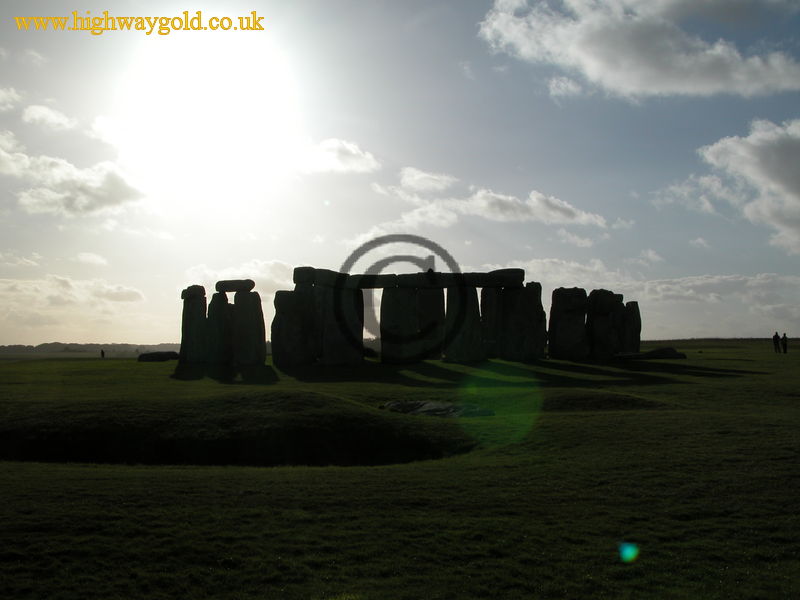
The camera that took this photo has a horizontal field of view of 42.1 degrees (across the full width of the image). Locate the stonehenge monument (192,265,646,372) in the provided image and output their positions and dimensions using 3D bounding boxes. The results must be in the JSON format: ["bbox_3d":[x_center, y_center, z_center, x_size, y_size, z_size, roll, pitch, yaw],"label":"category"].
[{"bbox_3d":[0.983,0.784,70.500,32.000,6.400,30.500,0,-2,0],"label":"stonehenge monument"}]

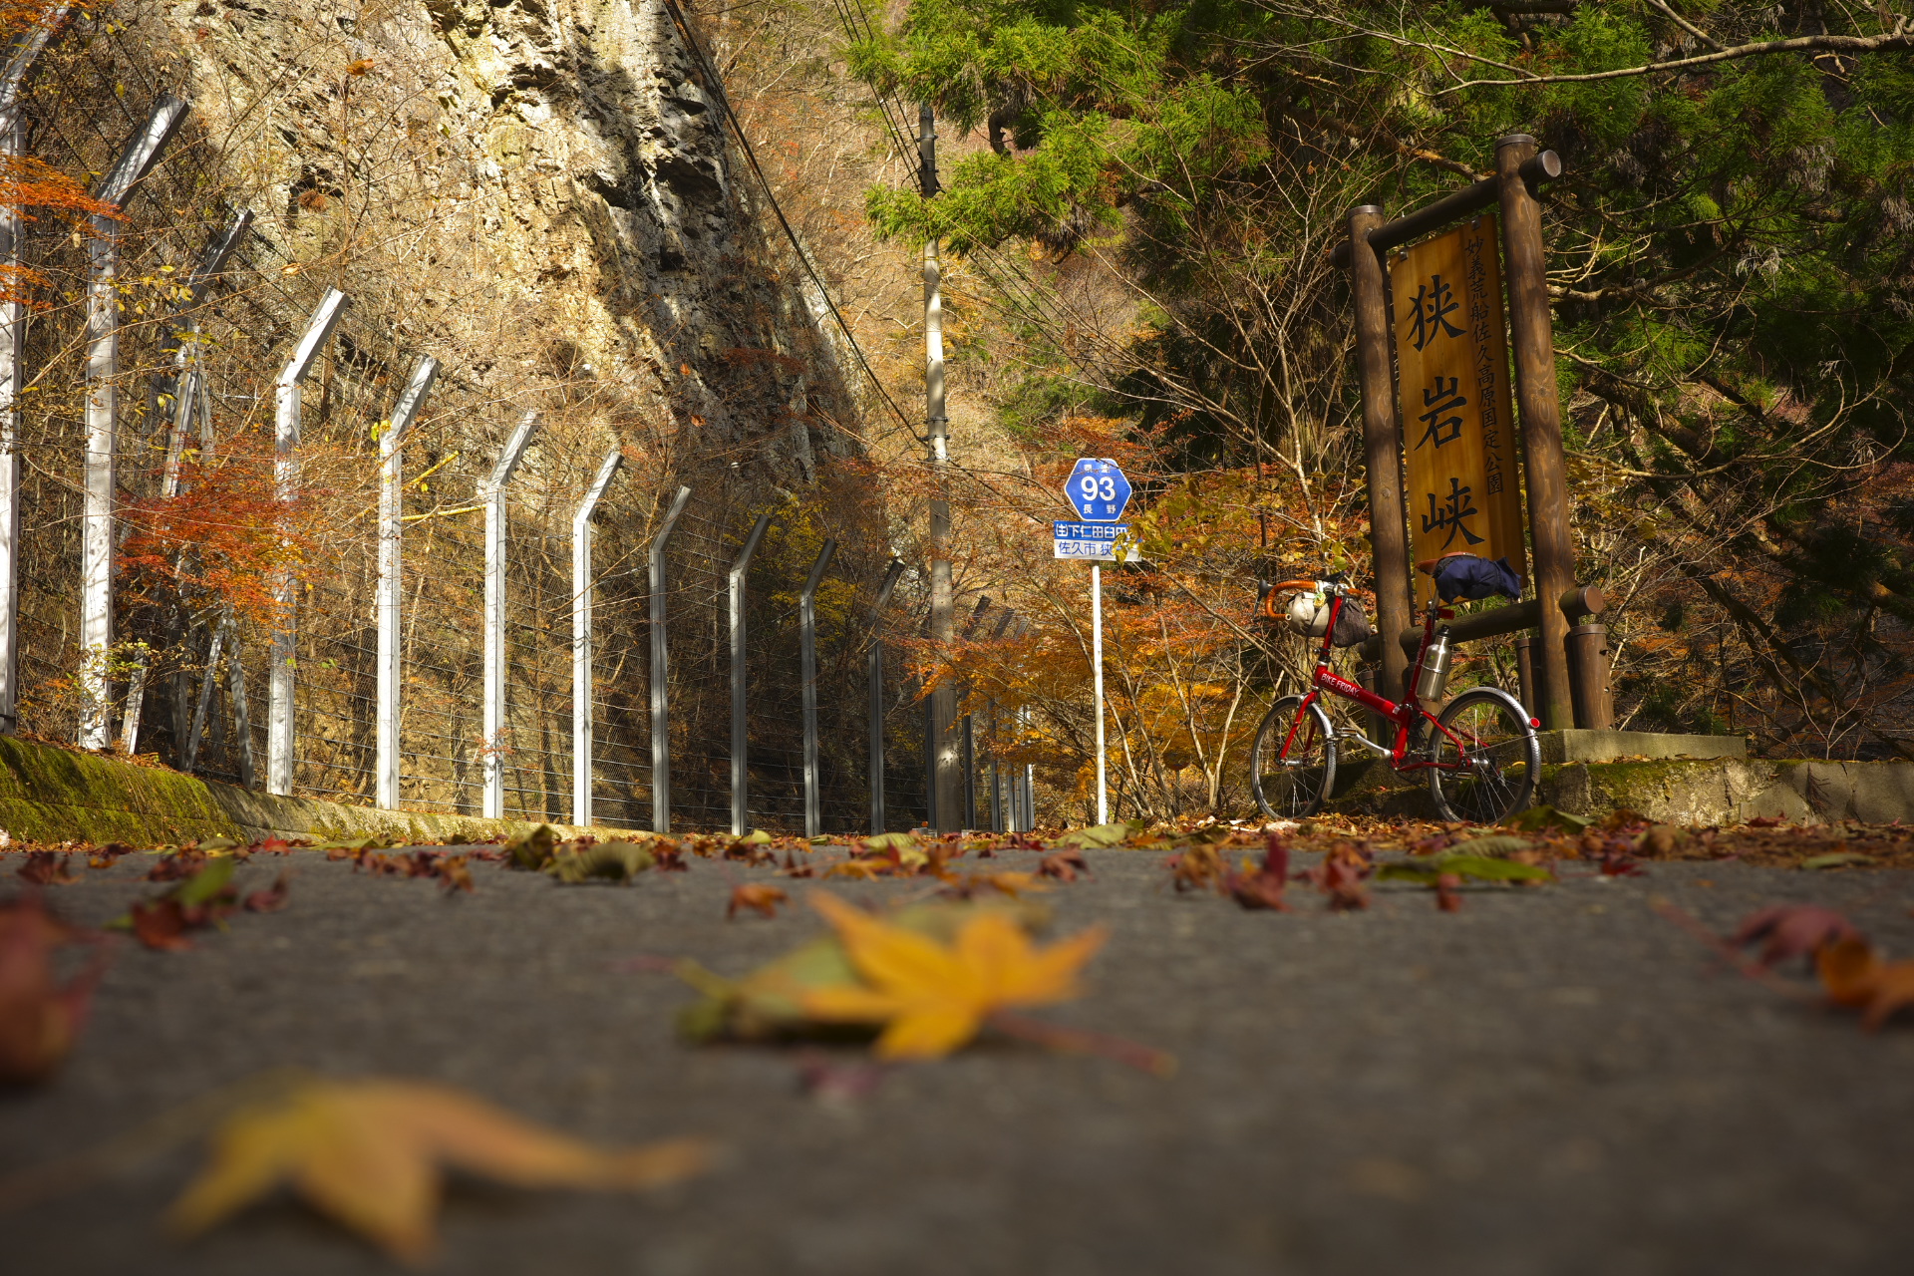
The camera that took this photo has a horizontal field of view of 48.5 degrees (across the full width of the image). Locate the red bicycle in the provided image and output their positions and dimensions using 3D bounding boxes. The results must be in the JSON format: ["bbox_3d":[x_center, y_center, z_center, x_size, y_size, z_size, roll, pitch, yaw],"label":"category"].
[{"bbox_3d":[1.662,0.218,8.310,0.440,1.000,1.500,4,-5,-36],"label":"red bicycle"}]

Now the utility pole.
[{"bbox_3d":[-0.263,-2.485,29.686,0.340,10.411,0.340,-2,-8,0],"label":"utility pole"}]

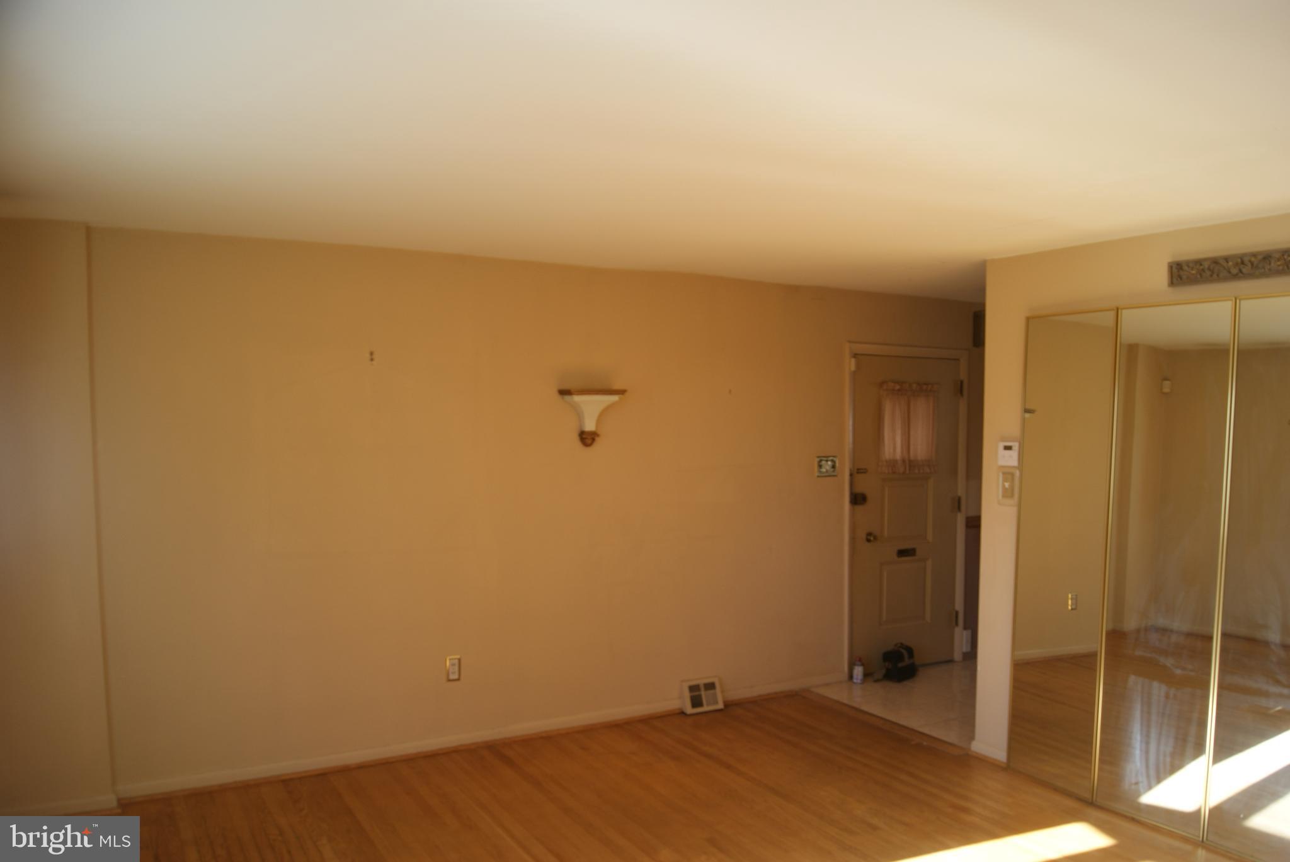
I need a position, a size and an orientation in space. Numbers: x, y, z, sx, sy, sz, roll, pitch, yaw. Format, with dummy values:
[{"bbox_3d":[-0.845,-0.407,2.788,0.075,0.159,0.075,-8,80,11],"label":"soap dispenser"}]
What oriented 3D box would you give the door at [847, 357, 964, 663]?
[{"bbox_3d":[1.692,0.534,6.287,0.905,2.030,0.045,-1,3,-28],"label":"door"}]

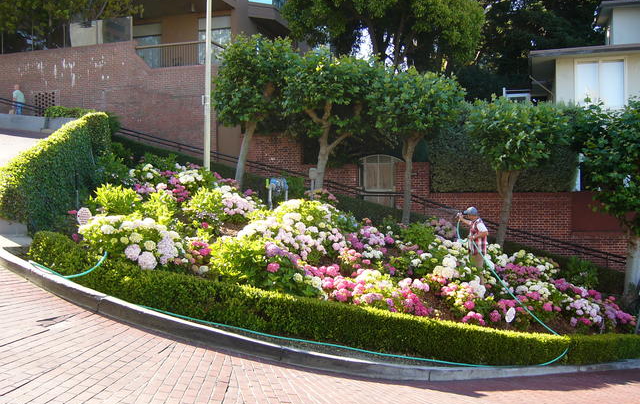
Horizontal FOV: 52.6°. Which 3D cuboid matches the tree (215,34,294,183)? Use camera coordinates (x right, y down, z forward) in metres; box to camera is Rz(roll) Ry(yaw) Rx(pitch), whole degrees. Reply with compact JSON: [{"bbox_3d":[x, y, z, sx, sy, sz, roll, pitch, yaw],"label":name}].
[{"bbox_3d":[-1.726,-2.350,16.800,2.130,4.000,2.100,0,0,0],"label":"tree"}]

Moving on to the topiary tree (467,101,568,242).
[{"bbox_3d":[4.578,-0.672,15.000,2.360,3.550,2.200,0,0,17],"label":"topiary tree"}]

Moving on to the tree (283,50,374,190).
[{"bbox_3d":[0.188,-1.978,16.200,2.250,3.630,2.200,0,0,0],"label":"tree"}]

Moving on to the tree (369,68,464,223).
[{"bbox_3d":[2.350,-1.362,15.600,2.360,3.810,2.200,0,0,17],"label":"tree"}]

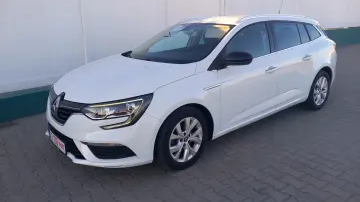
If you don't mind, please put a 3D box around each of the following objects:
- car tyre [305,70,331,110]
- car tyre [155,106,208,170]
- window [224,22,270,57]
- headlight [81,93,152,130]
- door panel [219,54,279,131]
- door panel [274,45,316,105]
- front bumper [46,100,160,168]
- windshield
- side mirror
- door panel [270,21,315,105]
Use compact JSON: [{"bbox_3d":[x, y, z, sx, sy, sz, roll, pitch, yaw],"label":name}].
[{"bbox_3d":[2.097,-0.161,4.337,0.632,0.632,0.210,-14,19,-38],"label":"car tyre"},{"bbox_3d":[0.013,0.352,2.678,0.632,0.632,0.210,-14,19,-38],"label":"car tyre"},{"bbox_3d":[0.752,-0.673,3.116,0.950,0.400,0.080,-14,-7,-38],"label":"window"},{"bbox_3d":[-0.540,0.078,2.404,0.460,0.270,0.470,-14,19,-38],"label":"headlight"},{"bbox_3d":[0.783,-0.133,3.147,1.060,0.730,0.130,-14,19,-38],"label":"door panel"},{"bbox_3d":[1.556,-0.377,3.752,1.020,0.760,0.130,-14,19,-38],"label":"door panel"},{"bbox_3d":[-0.955,0.180,2.857,0.620,0.550,1.780,-14,19,-38],"label":"front bumper"},{"bbox_3d":[0.049,-0.753,3.491,0.860,0.130,1.360,-43,35,-25],"label":"windshield"},{"bbox_3d":[0.591,-0.411,2.787,0.160,0.145,0.210,-14,19,-38],"label":"side mirror"},{"bbox_3d":[1.518,-0.536,3.767,1.020,1.050,0.260,-14,19,-38],"label":"door panel"}]

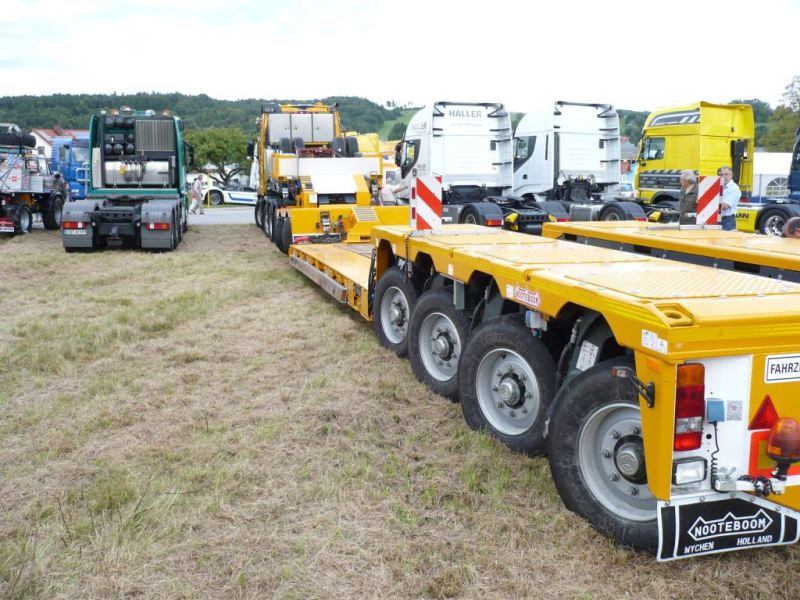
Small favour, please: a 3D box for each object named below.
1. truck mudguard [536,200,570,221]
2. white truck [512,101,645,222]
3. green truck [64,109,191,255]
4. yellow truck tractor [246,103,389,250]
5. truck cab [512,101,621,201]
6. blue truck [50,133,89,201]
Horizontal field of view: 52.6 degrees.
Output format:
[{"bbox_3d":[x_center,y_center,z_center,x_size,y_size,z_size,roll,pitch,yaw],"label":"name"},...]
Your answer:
[{"bbox_3d":[3.864,-2.270,21.120,0.620,0.600,1.200,-3,9,-22],"label":"truck mudguard"},{"bbox_3d":[5.521,-3.628,22.870,2.540,3.880,5.870,-5,10,-29],"label":"white truck"},{"bbox_3d":[-7.341,-3.459,22.343,2.580,3.700,7.600,-2,9,-12],"label":"green truck"},{"bbox_3d":[-2.899,-4.004,24.999,2.600,4.000,8.400,-2,9,-13],"label":"yellow truck tractor"},{"bbox_3d":[4.777,-4.215,24.138,2.540,3.070,2.500,-5,10,-29],"label":"truck cab"},{"bbox_3d":[-12.282,-4.952,32.259,2.500,2.850,2.200,-7,11,-38],"label":"blue truck"}]

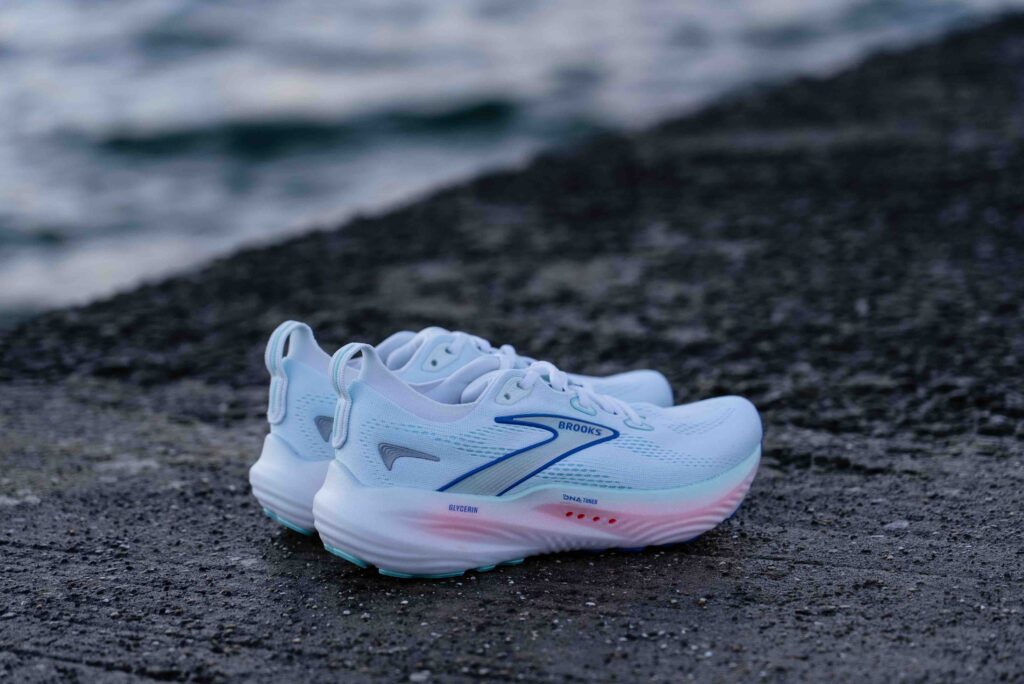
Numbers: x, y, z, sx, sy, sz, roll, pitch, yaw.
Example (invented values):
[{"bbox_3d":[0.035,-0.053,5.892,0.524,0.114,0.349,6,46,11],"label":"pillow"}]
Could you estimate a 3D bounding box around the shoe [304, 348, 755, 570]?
[{"bbox_3d":[0.020,0.055,1.719,0.281,0.128,0.105,-4,10,-25],"label":"shoe"}]

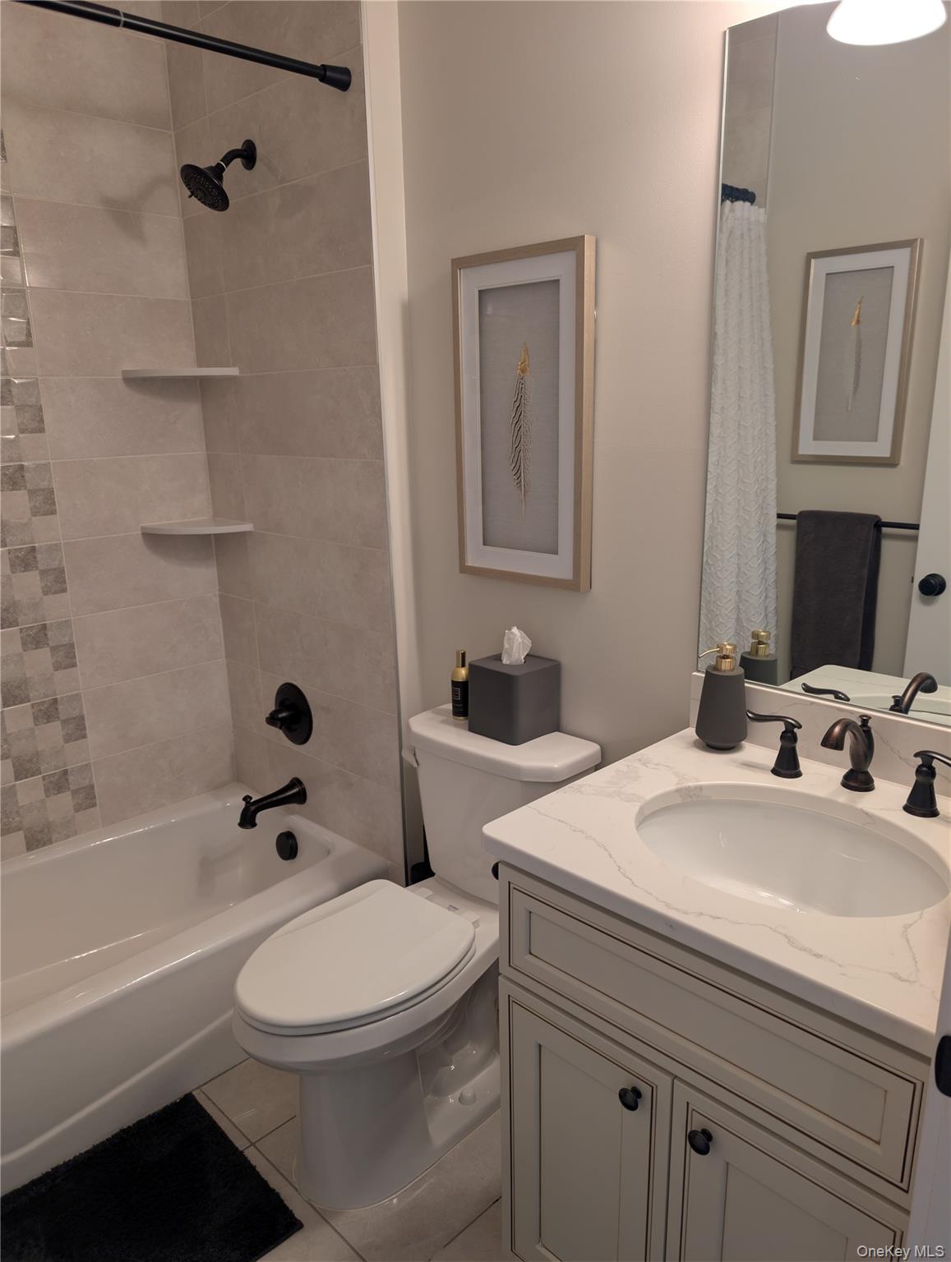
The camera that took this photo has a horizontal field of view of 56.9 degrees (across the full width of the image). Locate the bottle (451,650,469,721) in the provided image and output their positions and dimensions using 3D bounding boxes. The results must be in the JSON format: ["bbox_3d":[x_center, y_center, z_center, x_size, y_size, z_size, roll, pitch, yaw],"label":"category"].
[{"bbox_3d":[-0.024,0.121,1.921,0.041,0.150,0.041,6,16,26],"label":"bottle"}]

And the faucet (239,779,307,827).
[{"bbox_3d":[-0.574,0.481,2.442,0.070,0.094,0.195,13,20,43],"label":"faucet"}]

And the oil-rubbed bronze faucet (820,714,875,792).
[{"bbox_3d":[0.553,0.185,1.302,0.054,0.134,0.158,13,20,43],"label":"oil-rubbed bronze faucet"}]

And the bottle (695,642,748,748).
[{"bbox_3d":[0.423,0.111,1.494,0.093,0.187,0.090,-6,15,-19],"label":"bottle"}]

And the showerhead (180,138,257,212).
[{"bbox_3d":[-0.600,-1.073,2.049,0.127,0.171,0.177,13,20,43],"label":"showerhead"}]

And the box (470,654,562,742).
[{"bbox_3d":[0.078,0.139,1.839,0.136,0.151,0.133,13,20,43],"label":"box"}]

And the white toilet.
[{"bbox_3d":[-0.139,0.649,1.770,0.440,0.795,0.728,13,20,43],"label":"white toilet"}]

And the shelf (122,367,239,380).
[{"bbox_3d":[-0.774,-0.678,2.305,0.212,0.020,0.220,13,20,43],"label":"shelf"}]

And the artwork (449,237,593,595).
[{"bbox_3d":[0.092,-0.416,1.750,0.335,0.644,0.036,13,20,43],"label":"artwork"}]

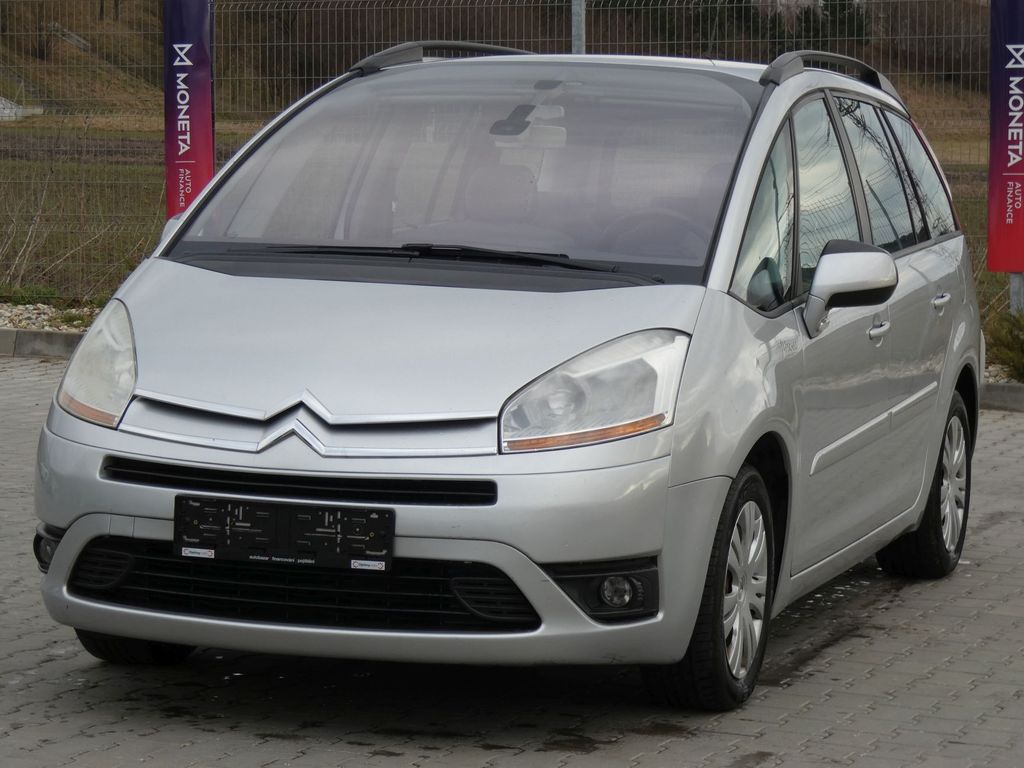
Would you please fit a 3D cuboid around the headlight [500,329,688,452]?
[{"bbox_3d":[0.221,0.012,7.584,0.350,0.275,0.580,3,5,18],"label":"headlight"}]

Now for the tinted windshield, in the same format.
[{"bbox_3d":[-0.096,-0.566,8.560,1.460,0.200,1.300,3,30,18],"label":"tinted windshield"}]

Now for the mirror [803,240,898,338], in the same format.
[{"bbox_3d":[0.866,-0.243,8.485,0.230,0.260,0.250,3,5,18],"label":"mirror"}]

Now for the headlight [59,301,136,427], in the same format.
[{"bbox_3d":[-0.977,-0.056,7.969,0.350,0.275,0.580,3,5,18],"label":"headlight"}]

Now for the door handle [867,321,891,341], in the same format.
[{"bbox_3d":[1.010,-0.153,9.145,0.060,0.042,0.200,3,5,18],"label":"door handle"}]

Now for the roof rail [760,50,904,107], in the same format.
[{"bbox_3d":[0.992,-0.917,9.920,0.100,0.155,2.050,3,5,18],"label":"roof rail"}]

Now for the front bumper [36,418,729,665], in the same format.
[{"bbox_3d":[-0.416,0.359,7.726,1.760,0.530,0.640,3,5,18],"label":"front bumper"}]

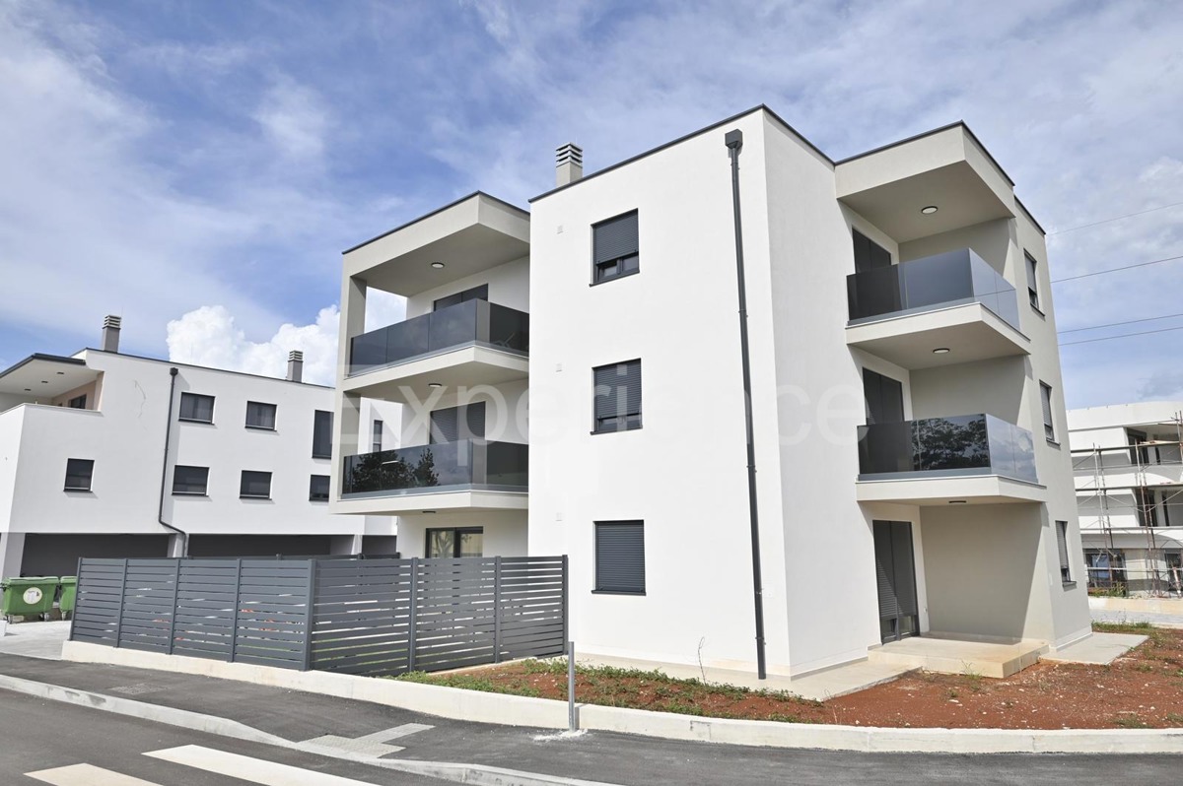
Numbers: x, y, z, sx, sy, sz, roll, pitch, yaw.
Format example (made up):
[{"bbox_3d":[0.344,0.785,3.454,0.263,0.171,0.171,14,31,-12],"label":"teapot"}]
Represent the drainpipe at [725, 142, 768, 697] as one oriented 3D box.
[{"bbox_3d":[2.530,-0.091,12.882,0.261,9.073,0.169,-10,-14,40],"label":"drainpipe"}]

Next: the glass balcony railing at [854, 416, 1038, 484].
[{"bbox_3d":[6.841,1.218,15.033,2.302,1.054,3.208,-10,-14,40],"label":"glass balcony railing"}]

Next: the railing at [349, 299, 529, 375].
[{"bbox_3d":[-3.600,-1.047,18.637,4.800,1.050,1.850,-10,-14,41],"label":"railing"}]

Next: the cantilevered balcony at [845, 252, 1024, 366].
[{"bbox_3d":[6.863,-1.541,15.526,2.380,1.400,3.400,-10,-14,41],"label":"cantilevered balcony"}]

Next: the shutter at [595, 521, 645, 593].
[{"bbox_3d":[0.559,2.968,14.336,1.170,1.260,0.050,-10,-14,41],"label":"shutter"}]

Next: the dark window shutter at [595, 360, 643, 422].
[{"bbox_3d":[0.528,-0.051,14.896,1.182,1.025,0.065,-10,-14,40],"label":"dark window shutter"}]

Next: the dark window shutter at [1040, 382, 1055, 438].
[{"bbox_3d":[9.699,0.388,16.845,0.060,1.180,1.170,-10,-14,41],"label":"dark window shutter"}]

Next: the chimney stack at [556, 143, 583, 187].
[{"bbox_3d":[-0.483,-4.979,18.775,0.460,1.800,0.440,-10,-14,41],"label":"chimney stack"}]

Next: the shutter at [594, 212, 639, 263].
[{"bbox_3d":[0.527,-3.051,15.498,1.170,0.830,0.050,-10,-14,41],"label":"shutter"}]

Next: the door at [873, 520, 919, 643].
[{"bbox_3d":[5.910,3.631,15.306,0.100,2.230,1.960,-10,-14,41],"label":"door"}]

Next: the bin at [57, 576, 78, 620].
[{"bbox_3d":[-15.681,6.359,24.484,1.320,1.300,0.920,6,-13,-30],"label":"bin"}]

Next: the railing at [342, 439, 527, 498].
[{"bbox_3d":[-3.563,1.867,18.110,4.797,1.037,1.886,-10,-14,40],"label":"railing"}]

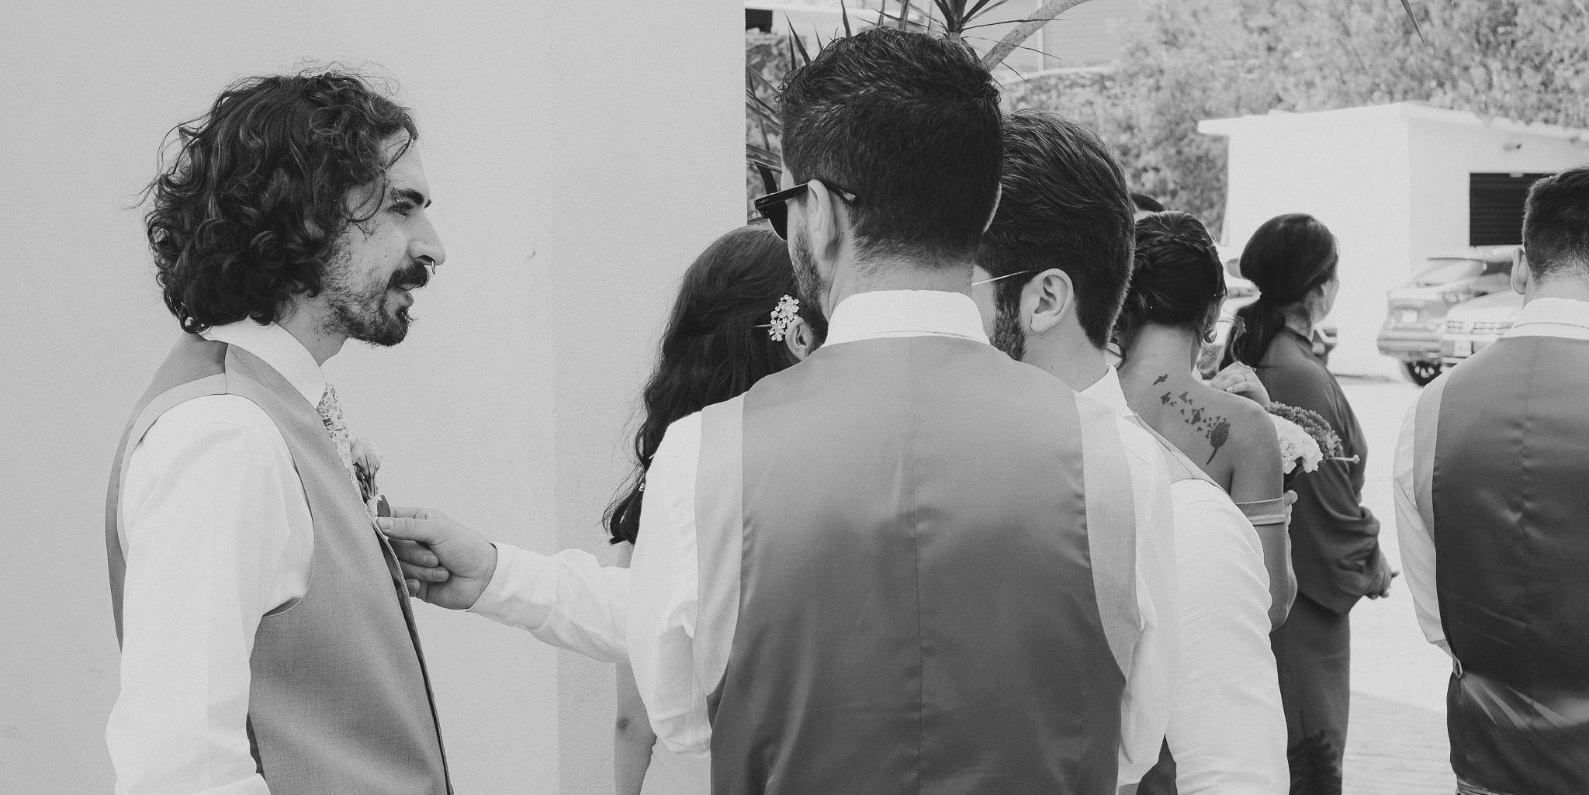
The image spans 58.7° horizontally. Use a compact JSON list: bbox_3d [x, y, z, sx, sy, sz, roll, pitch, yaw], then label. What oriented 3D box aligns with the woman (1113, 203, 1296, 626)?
[{"bbox_3d":[0.618,0.515,2.323,0.470,1.630,0.380,2,6,25],"label":"woman"}]

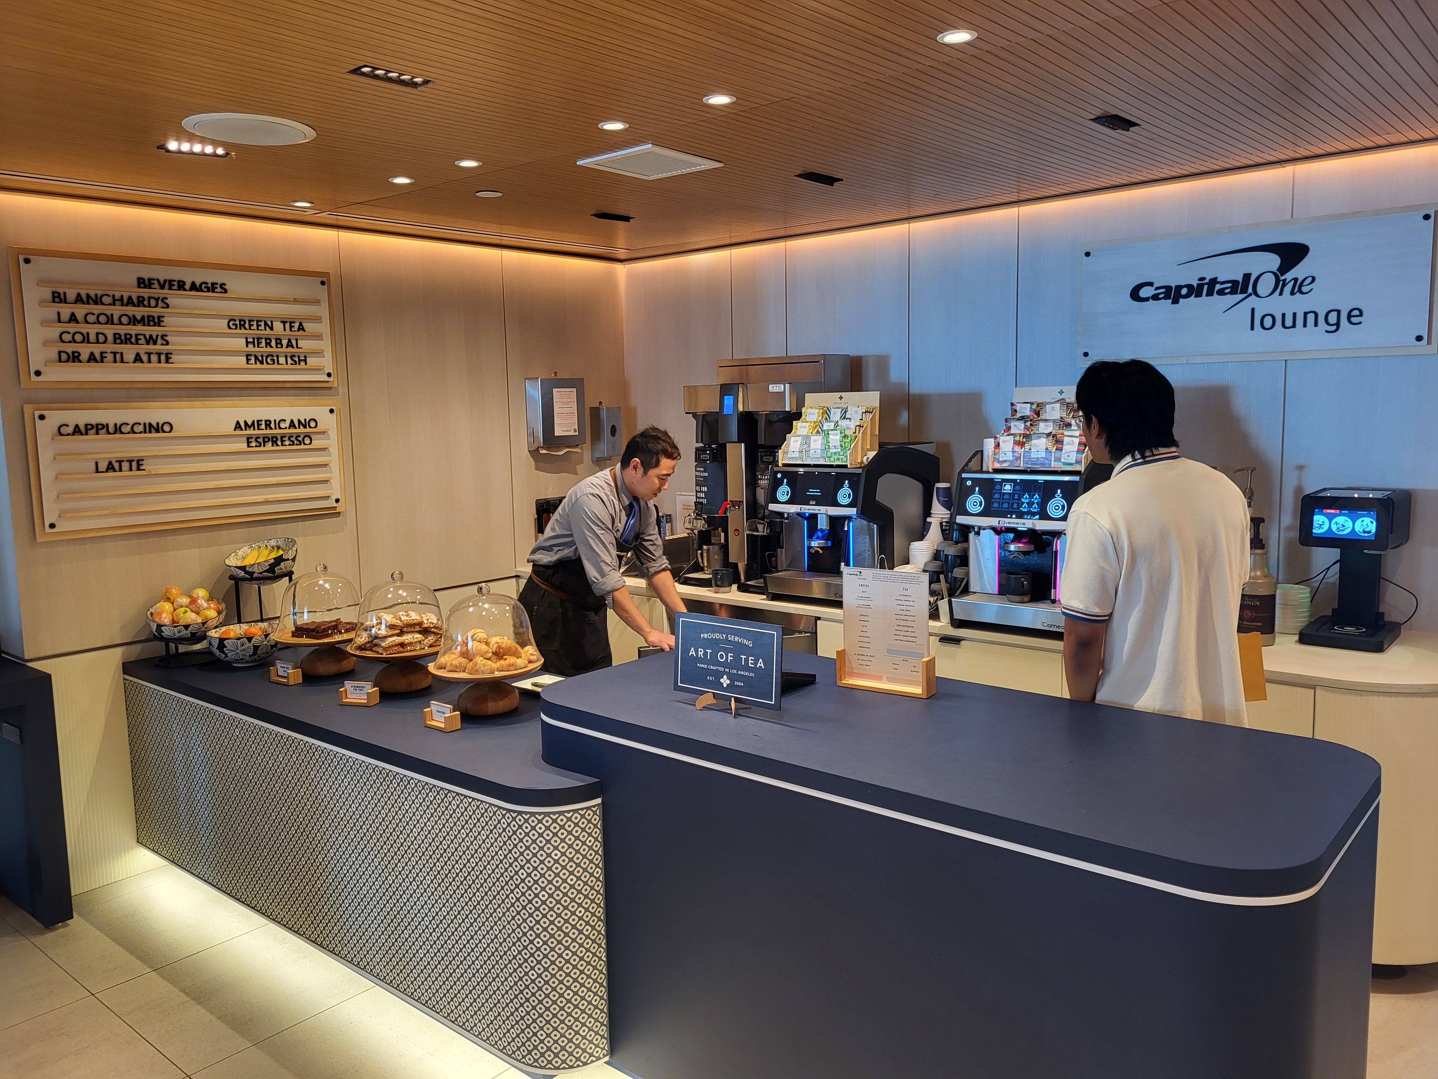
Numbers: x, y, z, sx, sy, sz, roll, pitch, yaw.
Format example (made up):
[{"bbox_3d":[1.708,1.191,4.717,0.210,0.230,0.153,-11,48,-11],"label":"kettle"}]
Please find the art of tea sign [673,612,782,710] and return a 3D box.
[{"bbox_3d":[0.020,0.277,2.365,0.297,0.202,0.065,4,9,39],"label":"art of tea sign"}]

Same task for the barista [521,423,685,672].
[{"bbox_3d":[-0.396,0.377,3.941,0.680,1.570,0.500,3,8,32],"label":"barista"}]

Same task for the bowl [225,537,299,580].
[{"bbox_3d":[-1.540,0.094,3.680,0.241,0.112,0.241,-7,21,3],"label":"bowl"}]

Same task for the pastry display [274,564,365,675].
[{"bbox_3d":[-1.254,0.248,3.446,0.311,0.351,0.311,4,9,39],"label":"pastry display"}]

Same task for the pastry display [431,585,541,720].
[{"bbox_3d":[-0.671,0.310,3.105,0.335,0.370,0.335,-1,7,0],"label":"pastry display"}]

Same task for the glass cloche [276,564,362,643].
[{"bbox_3d":[-1.311,0.197,3.599,0.315,0.235,0.315,5,9,40],"label":"glass cloche"}]

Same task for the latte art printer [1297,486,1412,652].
[{"bbox_3d":[1.929,0.080,3.288,0.240,0.456,0.286,4,9,39],"label":"latte art printer"}]

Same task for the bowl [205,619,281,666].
[{"bbox_3d":[-1.567,0.357,3.597,0.241,0.112,0.241,-1,7,0],"label":"bowl"}]

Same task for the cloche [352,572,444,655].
[{"bbox_3d":[-0.946,0.206,3.202,0.272,0.227,0.272,4,9,39],"label":"cloche"}]

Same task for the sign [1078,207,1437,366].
[{"bbox_3d":[1.798,-0.847,3.720,1.145,0.460,0.045,5,9,40],"label":"sign"}]

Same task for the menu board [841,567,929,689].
[{"bbox_3d":[0.391,0.210,2.513,0.231,0.283,0.057,3,8,34],"label":"menu board"}]

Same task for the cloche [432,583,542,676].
[{"bbox_3d":[-0.672,0.245,3.097,0.310,0.235,0.310,-1,7,0],"label":"cloche"}]

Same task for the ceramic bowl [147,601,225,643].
[{"bbox_3d":[-1.781,0.290,3.635,0.241,0.112,0.241,1,19,-1],"label":"ceramic bowl"}]

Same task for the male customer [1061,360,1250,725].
[{"bbox_3d":[1.137,0.400,2.837,0.480,1.726,0.320,-2,7,-5],"label":"male customer"}]

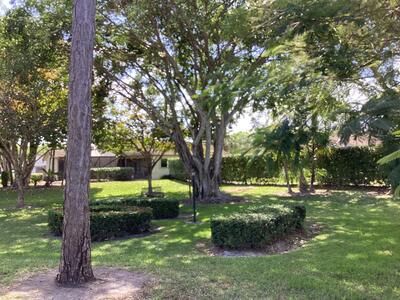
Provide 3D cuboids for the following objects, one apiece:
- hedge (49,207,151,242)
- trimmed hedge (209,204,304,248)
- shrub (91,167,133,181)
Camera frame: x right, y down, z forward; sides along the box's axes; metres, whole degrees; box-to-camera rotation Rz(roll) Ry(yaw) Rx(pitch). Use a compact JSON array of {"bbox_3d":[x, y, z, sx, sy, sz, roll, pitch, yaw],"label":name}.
[{"bbox_3d":[-2.240,1.611,7.899,2.350,0.530,1.350,0,-2,-7],"label":"hedge"},{"bbox_3d":[1.400,1.618,7.948,1.350,0.520,2.850,-1,-2,37],"label":"trimmed hedge"},{"bbox_3d":[-8.500,2.143,33.446,4.500,1.250,1.300,0,-2,-3],"label":"shrub"}]

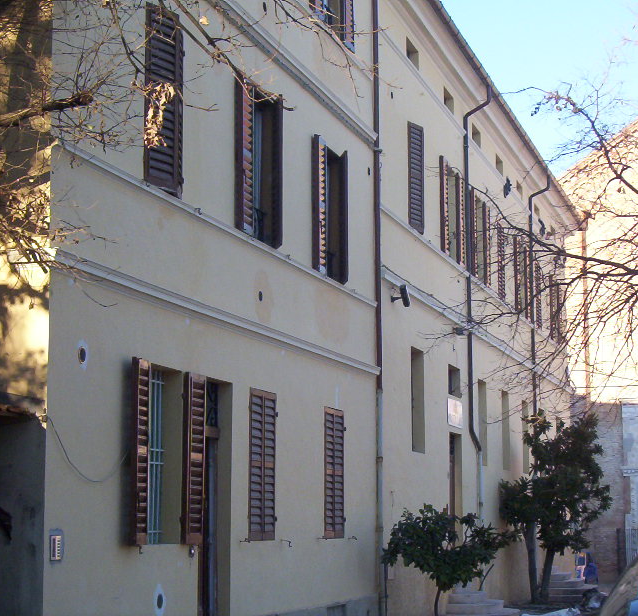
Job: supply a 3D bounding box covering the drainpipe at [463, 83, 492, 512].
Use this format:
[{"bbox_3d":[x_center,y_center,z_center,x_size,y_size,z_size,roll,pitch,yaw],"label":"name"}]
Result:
[{"bbox_3d":[2.927,0.505,27.326,0.520,9.390,0.110,-2,-8,17],"label":"drainpipe"}]

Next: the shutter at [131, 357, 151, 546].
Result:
[{"bbox_3d":[-1.538,1.243,13.088,0.055,1.602,0.425,-1,-8,7],"label":"shutter"}]

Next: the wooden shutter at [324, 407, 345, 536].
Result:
[{"bbox_3d":[0.197,2.067,18.885,0.055,1.602,0.861,-2,-8,17],"label":"wooden shutter"}]

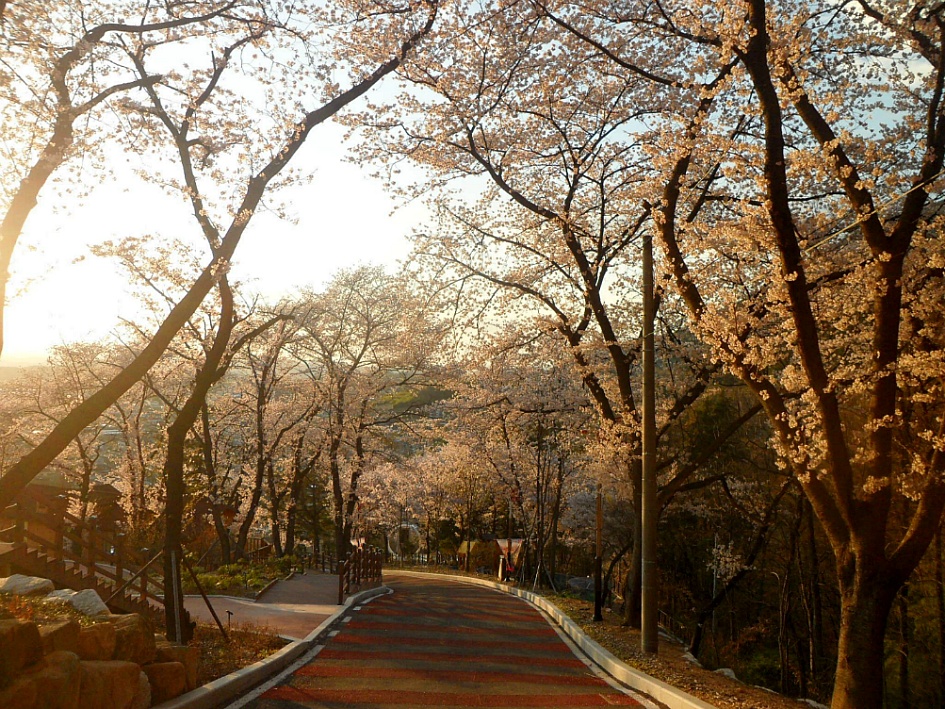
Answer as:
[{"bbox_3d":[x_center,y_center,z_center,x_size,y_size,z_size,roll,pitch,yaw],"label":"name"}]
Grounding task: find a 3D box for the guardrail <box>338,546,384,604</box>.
[{"bbox_3d":[-3.165,6.290,21.700,0.200,1.120,9.450,0,-13,-1],"label":"guardrail"}]

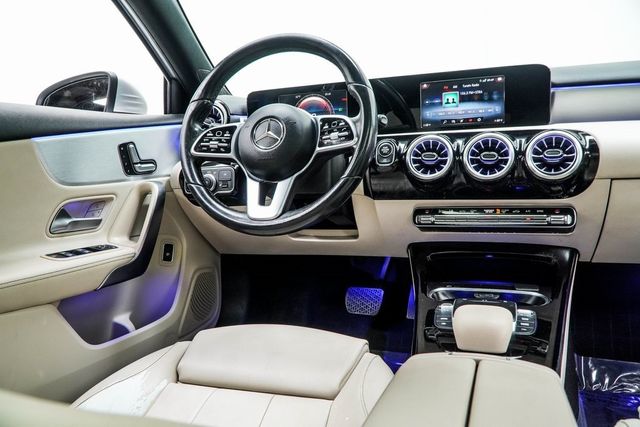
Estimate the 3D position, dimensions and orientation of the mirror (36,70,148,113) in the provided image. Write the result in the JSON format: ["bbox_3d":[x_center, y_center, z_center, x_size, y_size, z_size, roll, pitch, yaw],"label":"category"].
[{"bbox_3d":[-0.520,-0.244,1.144,0.235,0.150,0.135,-1,11,15],"label":"mirror"}]

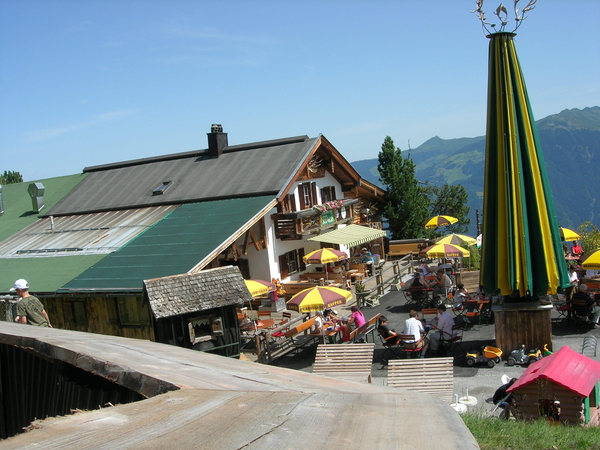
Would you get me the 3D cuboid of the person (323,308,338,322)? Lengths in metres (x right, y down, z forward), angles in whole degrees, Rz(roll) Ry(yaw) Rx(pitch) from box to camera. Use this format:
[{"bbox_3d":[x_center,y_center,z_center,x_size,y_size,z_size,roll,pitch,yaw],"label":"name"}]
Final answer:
[{"bbox_3d":[1.047,2.965,19.133,0.720,1.170,0.480,-4,5,27],"label":"person"}]

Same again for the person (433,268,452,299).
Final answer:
[{"bbox_3d":[4.862,2.159,22.347,0.780,1.270,0.500,-5,5,15],"label":"person"}]

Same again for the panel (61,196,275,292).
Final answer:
[{"bbox_3d":[-4.193,0.613,22.203,4.450,0.150,6.750,-3,23,29],"label":"panel"}]

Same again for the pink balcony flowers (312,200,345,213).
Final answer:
[{"bbox_3d":[1.206,-0.812,27.874,0.360,0.360,3.200,-4,5,27],"label":"pink balcony flowers"}]

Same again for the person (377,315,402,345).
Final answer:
[{"bbox_3d":[2.392,2.944,17.222,0.820,1.180,0.460,-6,5,3],"label":"person"}]

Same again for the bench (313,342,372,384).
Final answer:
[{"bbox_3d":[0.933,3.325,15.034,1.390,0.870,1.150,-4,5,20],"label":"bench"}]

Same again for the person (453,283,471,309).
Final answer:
[{"bbox_3d":[4.976,2.391,20.109,0.780,1.210,0.480,-5,5,12],"label":"person"}]

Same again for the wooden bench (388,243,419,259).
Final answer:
[{"bbox_3d":[5.583,1.390,34.785,2.000,0.860,0.550,-4,4,18],"label":"wooden bench"}]

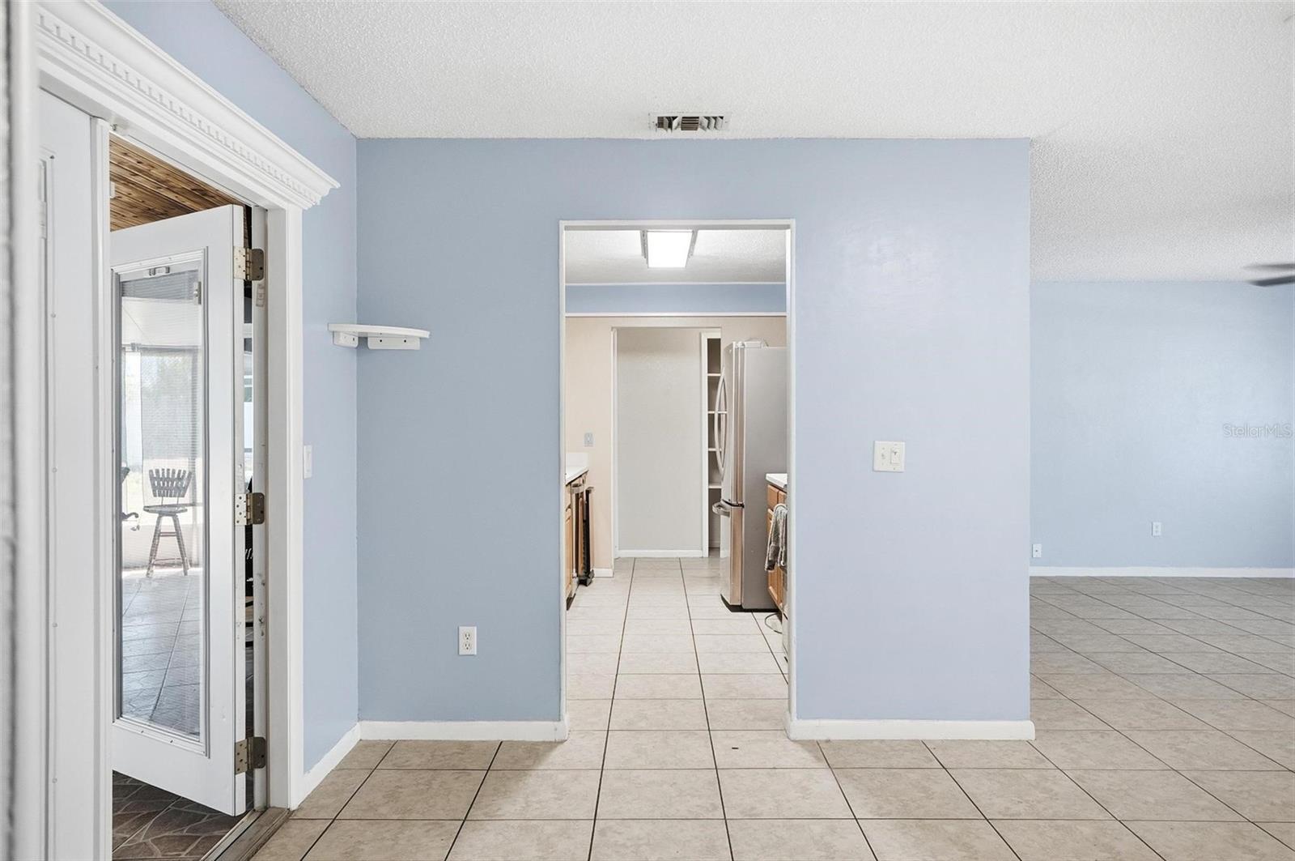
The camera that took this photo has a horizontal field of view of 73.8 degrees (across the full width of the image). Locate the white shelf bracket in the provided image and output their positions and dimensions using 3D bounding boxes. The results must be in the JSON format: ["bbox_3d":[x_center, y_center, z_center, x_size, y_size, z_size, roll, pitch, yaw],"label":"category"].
[{"bbox_3d":[-1.024,-0.358,3.321,0.294,0.067,0.299,0,0,1],"label":"white shelf bracket"}]

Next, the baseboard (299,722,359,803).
[{"bbox_3d":[-1.161,1.210,3.191,0.015,0.082,0.585,0,0,0],"label":"baseboard"}]

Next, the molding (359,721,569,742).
[{"bbox_3d":[-0.742,1.209,3.484,0.847,0.079,0.015,0,1,1],"label":"molding"}]

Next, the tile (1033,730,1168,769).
[{"bbox_3d":[1.727,1.249,3.365,0.413,0.010,0.400,0,1,1],"label":"tile"}]

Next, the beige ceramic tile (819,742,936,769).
[{"bbox_3d":[0.890,1.253,3.329,0.418,0.010,0.295,0,0,0],"label":"beige ceramic tile"}]

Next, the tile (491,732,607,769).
[{"bbox_3d":[-0.373,1.254,3.371,0.420,0.010,0.390,0,0,0],"label":"tile"}]

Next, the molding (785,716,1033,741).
[{"bbox_3d":[1.069,1.206,3.471,0.980,0.082,0.017,0,0,0],"label":"molding"}]

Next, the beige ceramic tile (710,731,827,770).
[{"bbox_3d":[0.467,1.252,3.376,0.413,0.010,0.400,0,1,1],"label":"beige ceramic tile"}]

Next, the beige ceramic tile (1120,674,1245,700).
[{"bbox_3d":[2.570,1.239,4.151,0.414,0.010,0.402,0,0,1],"label":"beige ceramic tile"}]

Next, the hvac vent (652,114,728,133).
[{"bbox_3d":[0.161,-1.174,3.282,0.296,0.020,0.215,0,0,1],"label":"hvac vent"}]

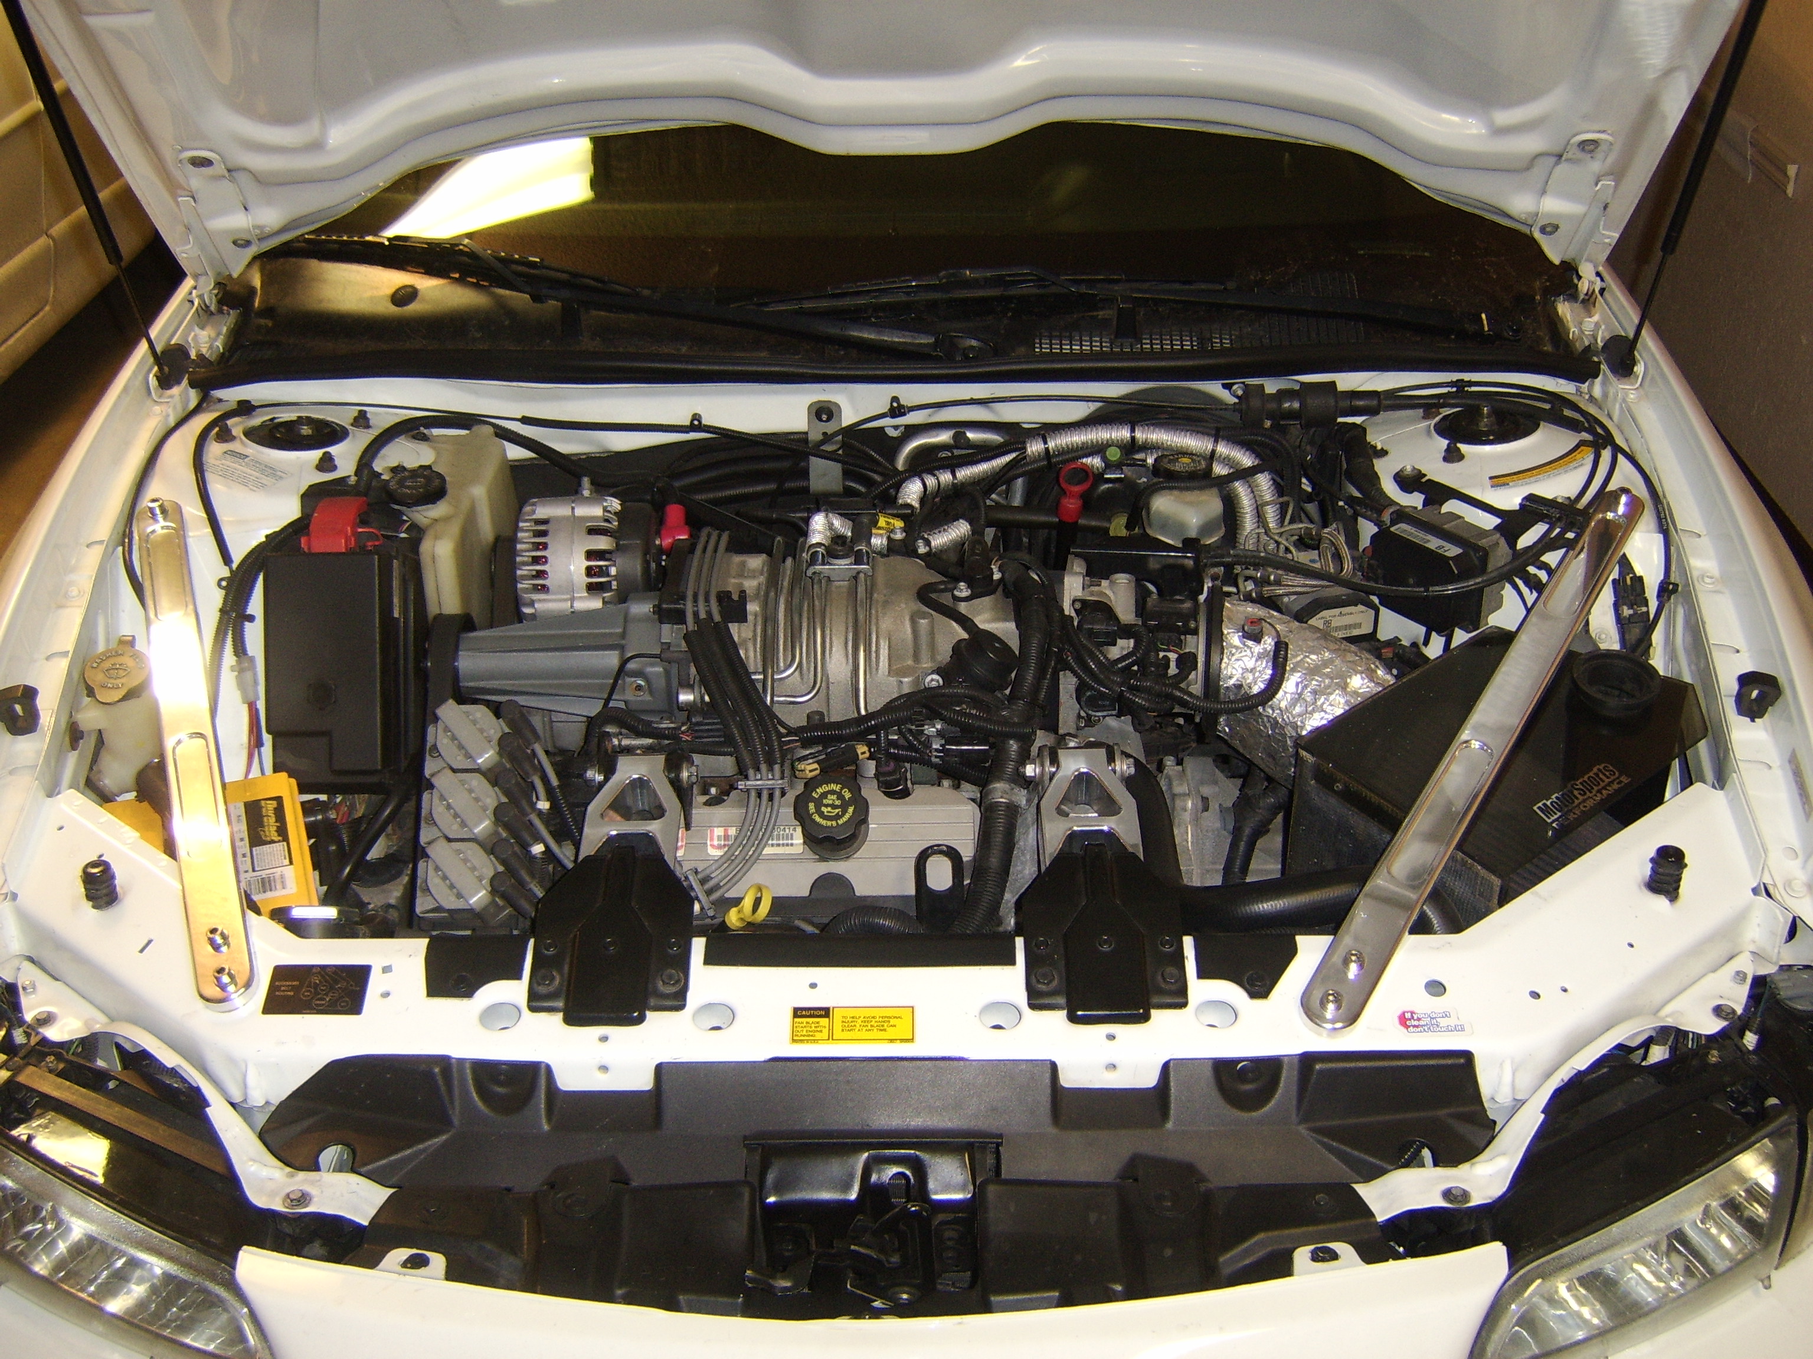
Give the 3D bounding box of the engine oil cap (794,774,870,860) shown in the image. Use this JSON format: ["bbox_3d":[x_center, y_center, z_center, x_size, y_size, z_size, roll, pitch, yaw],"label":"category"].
[{"bbox_3d":[-0.056,0.106,1.250,0.058,0.040,0.058,-3,55,3],"label":"engine oil cap"}]

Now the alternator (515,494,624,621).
[{"bbox_3d":[-0.300,-0.103,1.480,0.130,0.140,0.140,0,36,1],"label":"alternator"}]

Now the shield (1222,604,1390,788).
[{"bbox_3d":[0.342,0.009,1.370,0.160,0.125,0.140,0,36,1],"label":"shield"}]

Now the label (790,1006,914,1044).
[{"bbox_3d":[-0.035,0.224,1.050,0.080,0.001,0.033,0,36,1],"label":"label"}]

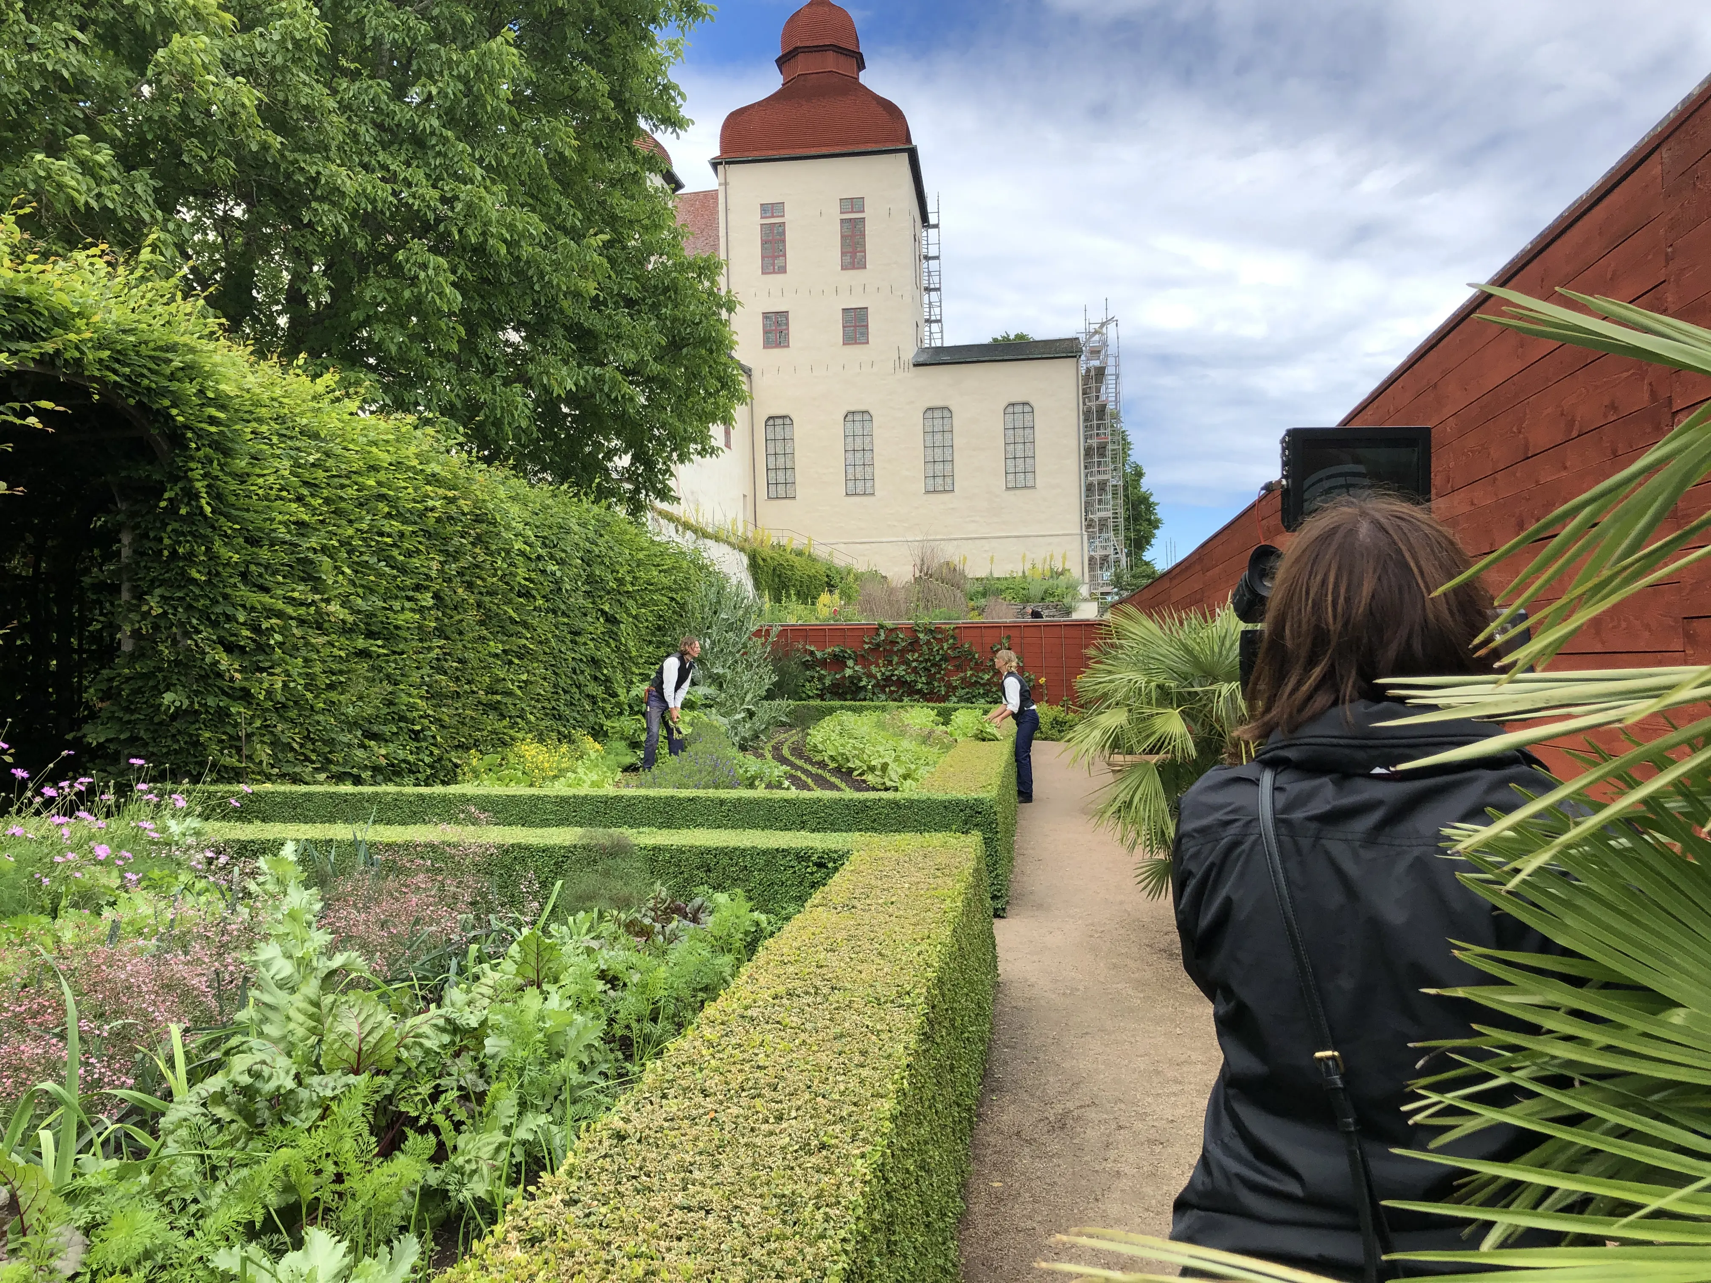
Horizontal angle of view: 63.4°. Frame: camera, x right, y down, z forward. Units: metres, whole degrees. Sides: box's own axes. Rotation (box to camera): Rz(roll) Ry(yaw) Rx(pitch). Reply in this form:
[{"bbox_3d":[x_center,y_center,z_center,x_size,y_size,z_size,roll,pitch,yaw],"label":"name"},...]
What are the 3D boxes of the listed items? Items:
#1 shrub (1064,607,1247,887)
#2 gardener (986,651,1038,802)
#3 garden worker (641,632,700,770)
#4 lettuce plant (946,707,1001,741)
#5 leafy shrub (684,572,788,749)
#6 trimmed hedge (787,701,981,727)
[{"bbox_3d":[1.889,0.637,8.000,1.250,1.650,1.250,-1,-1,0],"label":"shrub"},{"bbox_3d":[1.631,0.875,14.500,0.570,1.600,0.480,-1,-1,9],"label":"gardener"},{"bbox_3d":[-2.239,0.746,16.800,0.680,1.620,0.550,-2,-1,18],"label":"garden worker"},{"bbox_3d":[1.234,0.867,14.600,0.580,0.380,0.500,-1,-1,0],"label":"lettuce plant"},{"bbox_3d":[-1.668,0.270,19.300,1.450,2.450,1.400,-1,-1,0],"label":"leafy shrub"},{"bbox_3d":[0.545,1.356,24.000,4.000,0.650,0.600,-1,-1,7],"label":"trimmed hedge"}]

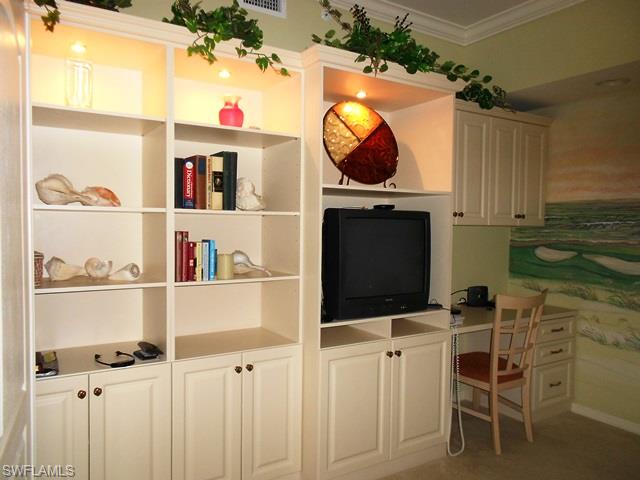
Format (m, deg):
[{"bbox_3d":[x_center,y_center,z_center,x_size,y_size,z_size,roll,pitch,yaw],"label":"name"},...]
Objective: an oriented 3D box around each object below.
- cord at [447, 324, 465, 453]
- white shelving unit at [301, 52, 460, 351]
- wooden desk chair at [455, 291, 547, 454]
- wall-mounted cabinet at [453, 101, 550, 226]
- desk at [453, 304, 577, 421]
[{"bbox_3d":[0.820,0.902,2.893,0.116,0.781,0.046,-1,3,-32],"label":"cord"},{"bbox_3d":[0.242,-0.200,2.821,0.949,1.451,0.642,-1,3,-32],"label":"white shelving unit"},{"bbox_3d":[1.089,0.794,3.114,0.502,0.986,0.512,-1,3,-32],"label":"wooden desk chair"},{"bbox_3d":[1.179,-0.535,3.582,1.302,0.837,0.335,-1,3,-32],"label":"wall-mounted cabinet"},{"bbox_3d":[1.188,0.901,3.507,1.395,0.744,0.586,-1,3,-32],"label":"desk"}]

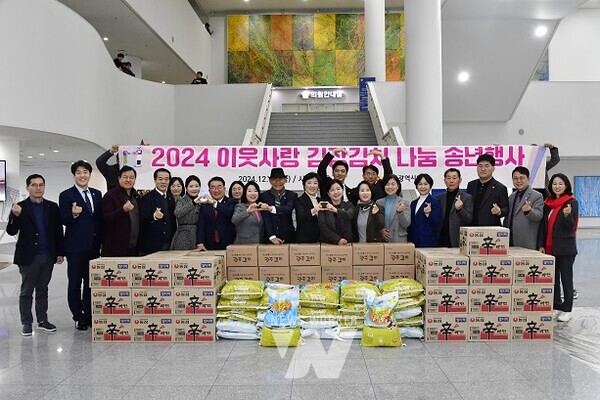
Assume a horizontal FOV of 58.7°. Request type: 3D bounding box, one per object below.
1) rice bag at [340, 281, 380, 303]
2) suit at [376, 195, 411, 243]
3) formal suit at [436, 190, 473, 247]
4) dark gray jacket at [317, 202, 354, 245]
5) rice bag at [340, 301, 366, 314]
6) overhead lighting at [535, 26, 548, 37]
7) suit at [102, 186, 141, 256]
[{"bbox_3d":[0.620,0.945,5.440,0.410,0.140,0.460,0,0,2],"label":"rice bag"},{"bbox_3d":[1.082,0.270,6.170,0.430,0.620,0.290,0,0,11],"label":"suit"},{"bbox_3d":[1.834,0.589,6.350,0.490,1.400,0.310,0,1,30],"label":"formal suit"},{"bbox_3d":[0.419,0.300,6.120,0.450,0.600,0.300,0,0,5],"label":"dark gray jacket"},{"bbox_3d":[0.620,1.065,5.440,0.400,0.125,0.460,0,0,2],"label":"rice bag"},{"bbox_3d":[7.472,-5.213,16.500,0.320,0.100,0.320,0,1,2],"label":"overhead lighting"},{"bbox_3d":[-2.068,0.282,6.250,0.490,0.880,0.330,-1,1,-33],"label":"suit"}]

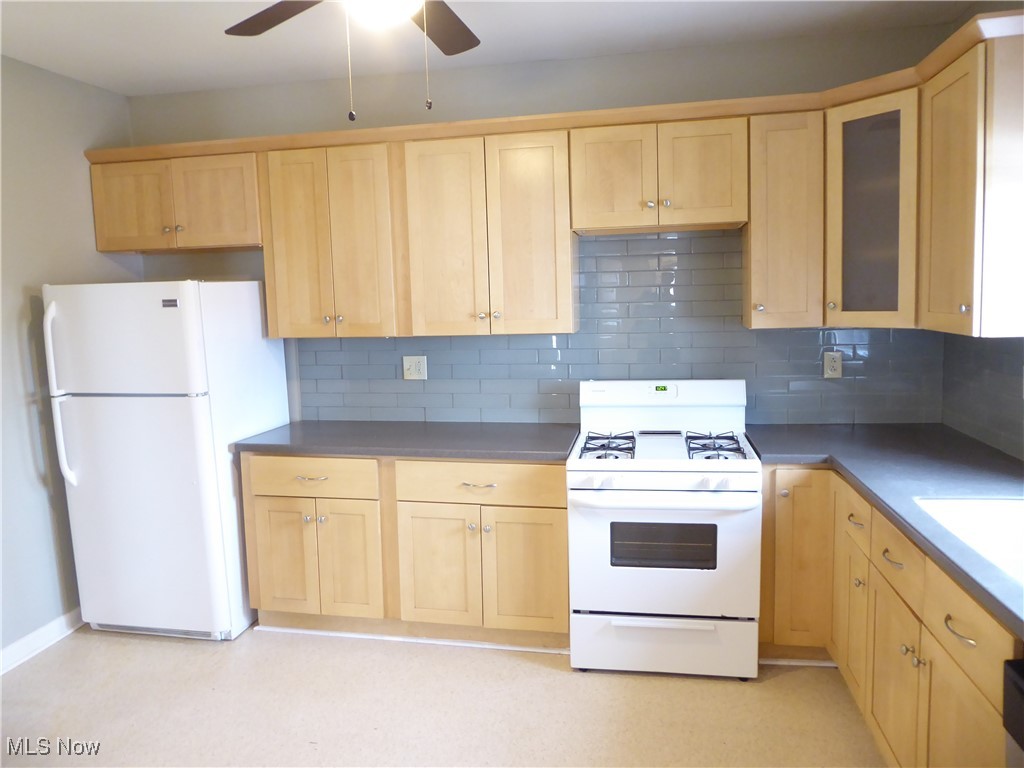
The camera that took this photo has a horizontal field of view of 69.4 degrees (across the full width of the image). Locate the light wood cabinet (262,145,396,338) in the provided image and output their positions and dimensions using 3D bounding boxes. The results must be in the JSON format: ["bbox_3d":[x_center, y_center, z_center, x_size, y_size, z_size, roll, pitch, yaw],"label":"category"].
[{"bbox_3d":[-0.838,-0.674,3.624,0.650,0.876,0.320,0,6,11],"label":"light wood cabinet"}]

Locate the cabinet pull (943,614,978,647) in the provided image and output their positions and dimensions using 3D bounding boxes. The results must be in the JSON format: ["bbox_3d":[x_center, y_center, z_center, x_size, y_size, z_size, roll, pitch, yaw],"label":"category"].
[{"bbox_3d":[1.017,0.565,1.695,0.026,0.018,0.144,0,6,11],"label":"cabinet pull"}]

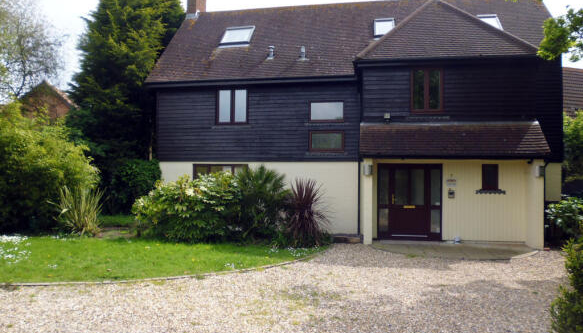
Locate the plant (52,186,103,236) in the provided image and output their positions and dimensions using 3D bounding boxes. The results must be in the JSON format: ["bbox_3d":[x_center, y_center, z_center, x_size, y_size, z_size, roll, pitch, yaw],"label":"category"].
[{"bbox_3d":[-6.150,1.303,11.700,1.380,1.460,1.300,0,0,8],"label":"plant"}]

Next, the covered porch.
[{"bbox_3d":[3.970,0.419,10.250,4.420,3.210,1.000,0,0,8],"label":"covered porch"}]

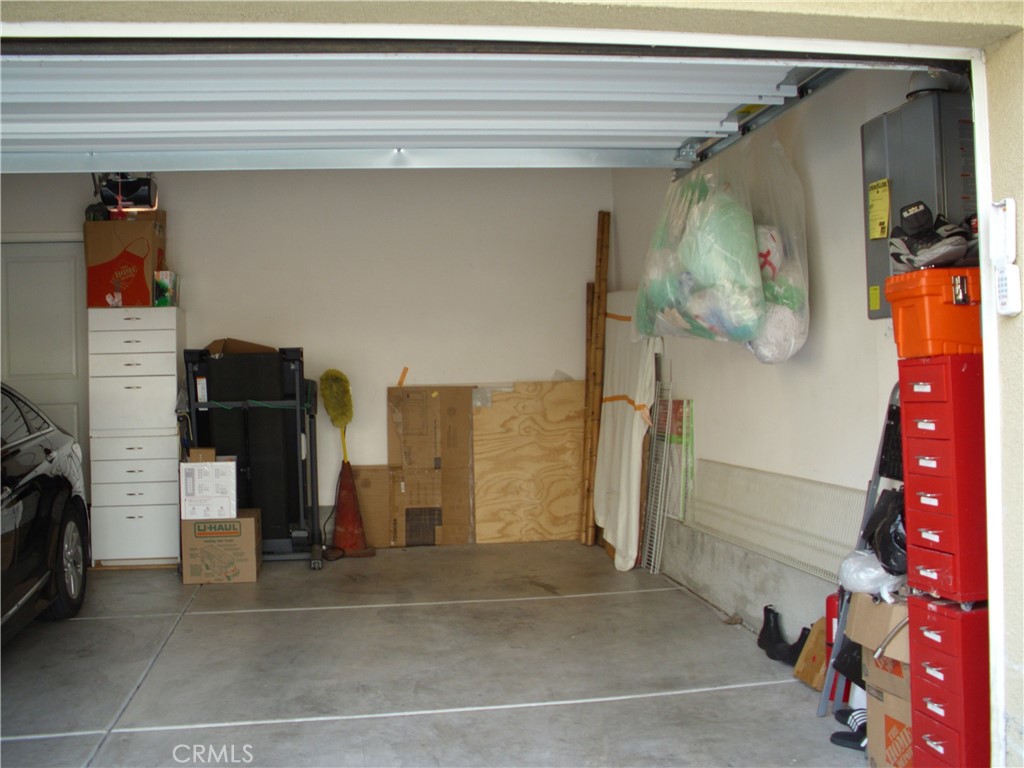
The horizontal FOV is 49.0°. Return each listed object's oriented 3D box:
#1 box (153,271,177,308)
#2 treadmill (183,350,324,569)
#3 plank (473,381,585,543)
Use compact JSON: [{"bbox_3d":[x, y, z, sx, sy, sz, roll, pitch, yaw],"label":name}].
[{"bbox_3d":[-2.417,-0.651,7.848,0.130,0.246,0.240,-2,0,-9],"label":"box"},{"bbox_3d":[-1.819,0.504,7.788,0.972,1.505,0.750,-2,0,-9],"label":"treadmill"},{"bbox_3d":[0.122,0.582,8.460,0.840,1.215,0.020,-2,-7,-9],"label":"plank"}]

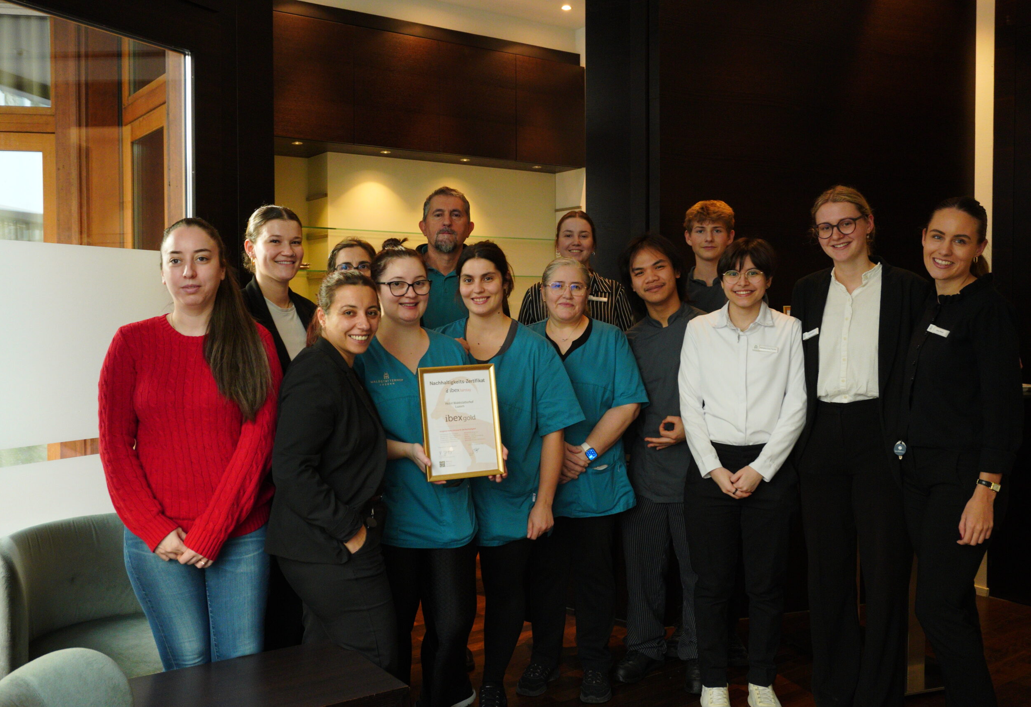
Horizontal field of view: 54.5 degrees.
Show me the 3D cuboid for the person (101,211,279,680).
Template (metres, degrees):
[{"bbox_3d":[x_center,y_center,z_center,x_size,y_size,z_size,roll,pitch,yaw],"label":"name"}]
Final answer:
[{"bbox_3d":[-0.830,0.443,2.550,0.460,1.575,0.320,0,2,-12],"label":"person"}]

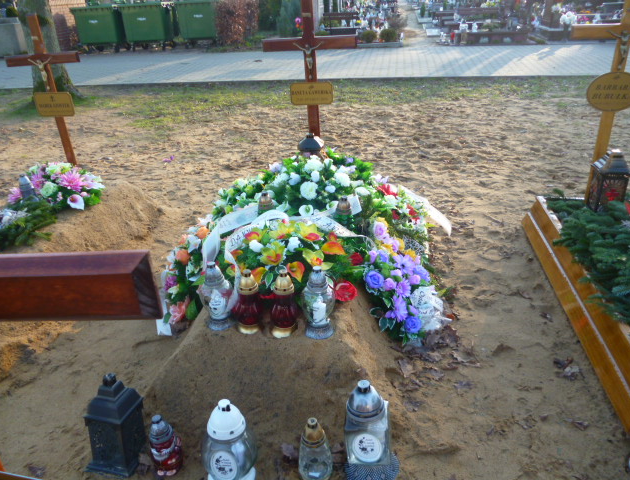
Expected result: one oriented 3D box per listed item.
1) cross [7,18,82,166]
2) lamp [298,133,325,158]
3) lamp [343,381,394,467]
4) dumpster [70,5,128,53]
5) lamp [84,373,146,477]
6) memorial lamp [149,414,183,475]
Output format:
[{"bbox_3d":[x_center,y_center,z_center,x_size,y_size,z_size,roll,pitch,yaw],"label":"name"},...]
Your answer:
[{"bbox_3d":[-2.098,-1.181,4.165,0.575,1.210,0.090,-5,25,-2],"label":"cross"},{"bbox_3d":[-0.026,-0.545,3.380,0.165,0.290,0.165,-6,26,-8],"label":"lamp"},{"bbox_3d":[0.150,0.521,1.473,0.125,0.280,0.125,0,26,5],"label":"lamp"},{"bbox_3d":[-6.377,-6.347,15.500,1.330,1.250,1.050,-3,26,-2],"label":"dumpster"},{"bbox_3d":[-0.593,0.520,1.508,0.140,0.315,0.140,7,21,8],"label":"lamp"},{"bbox_3d":[-0.439,0.585,1.482,0.095,0.205,0.090,-4,26,-7],"label":"memorial lamp"}]

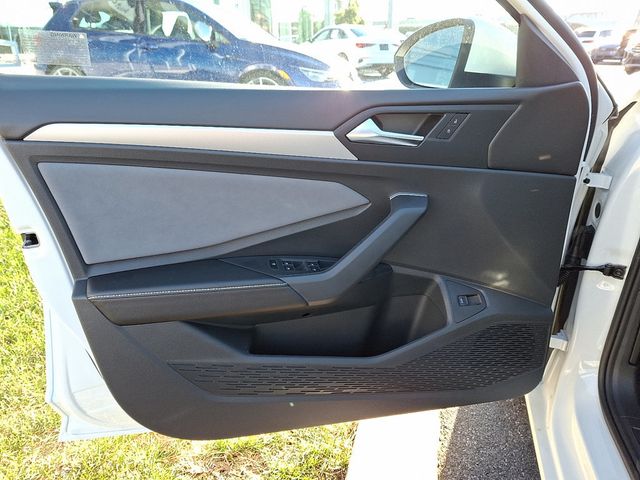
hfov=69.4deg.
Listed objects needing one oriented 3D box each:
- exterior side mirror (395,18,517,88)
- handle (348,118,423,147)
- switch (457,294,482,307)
[{"bbox_3d":[0.260,-0.355,0.895,0.125,0.133,0.200,-12,26,-25],"label":"exterior side mirror"},{"bbox_3d":[0.103,-0.171,0.735,0.119,0.040,0.035,-2,24,-4],"label":"handle"},{"bbox_3d":[0.274,0.111,0.844,0.045,0.021,0.010,0,9,0],"label":"switch"}]

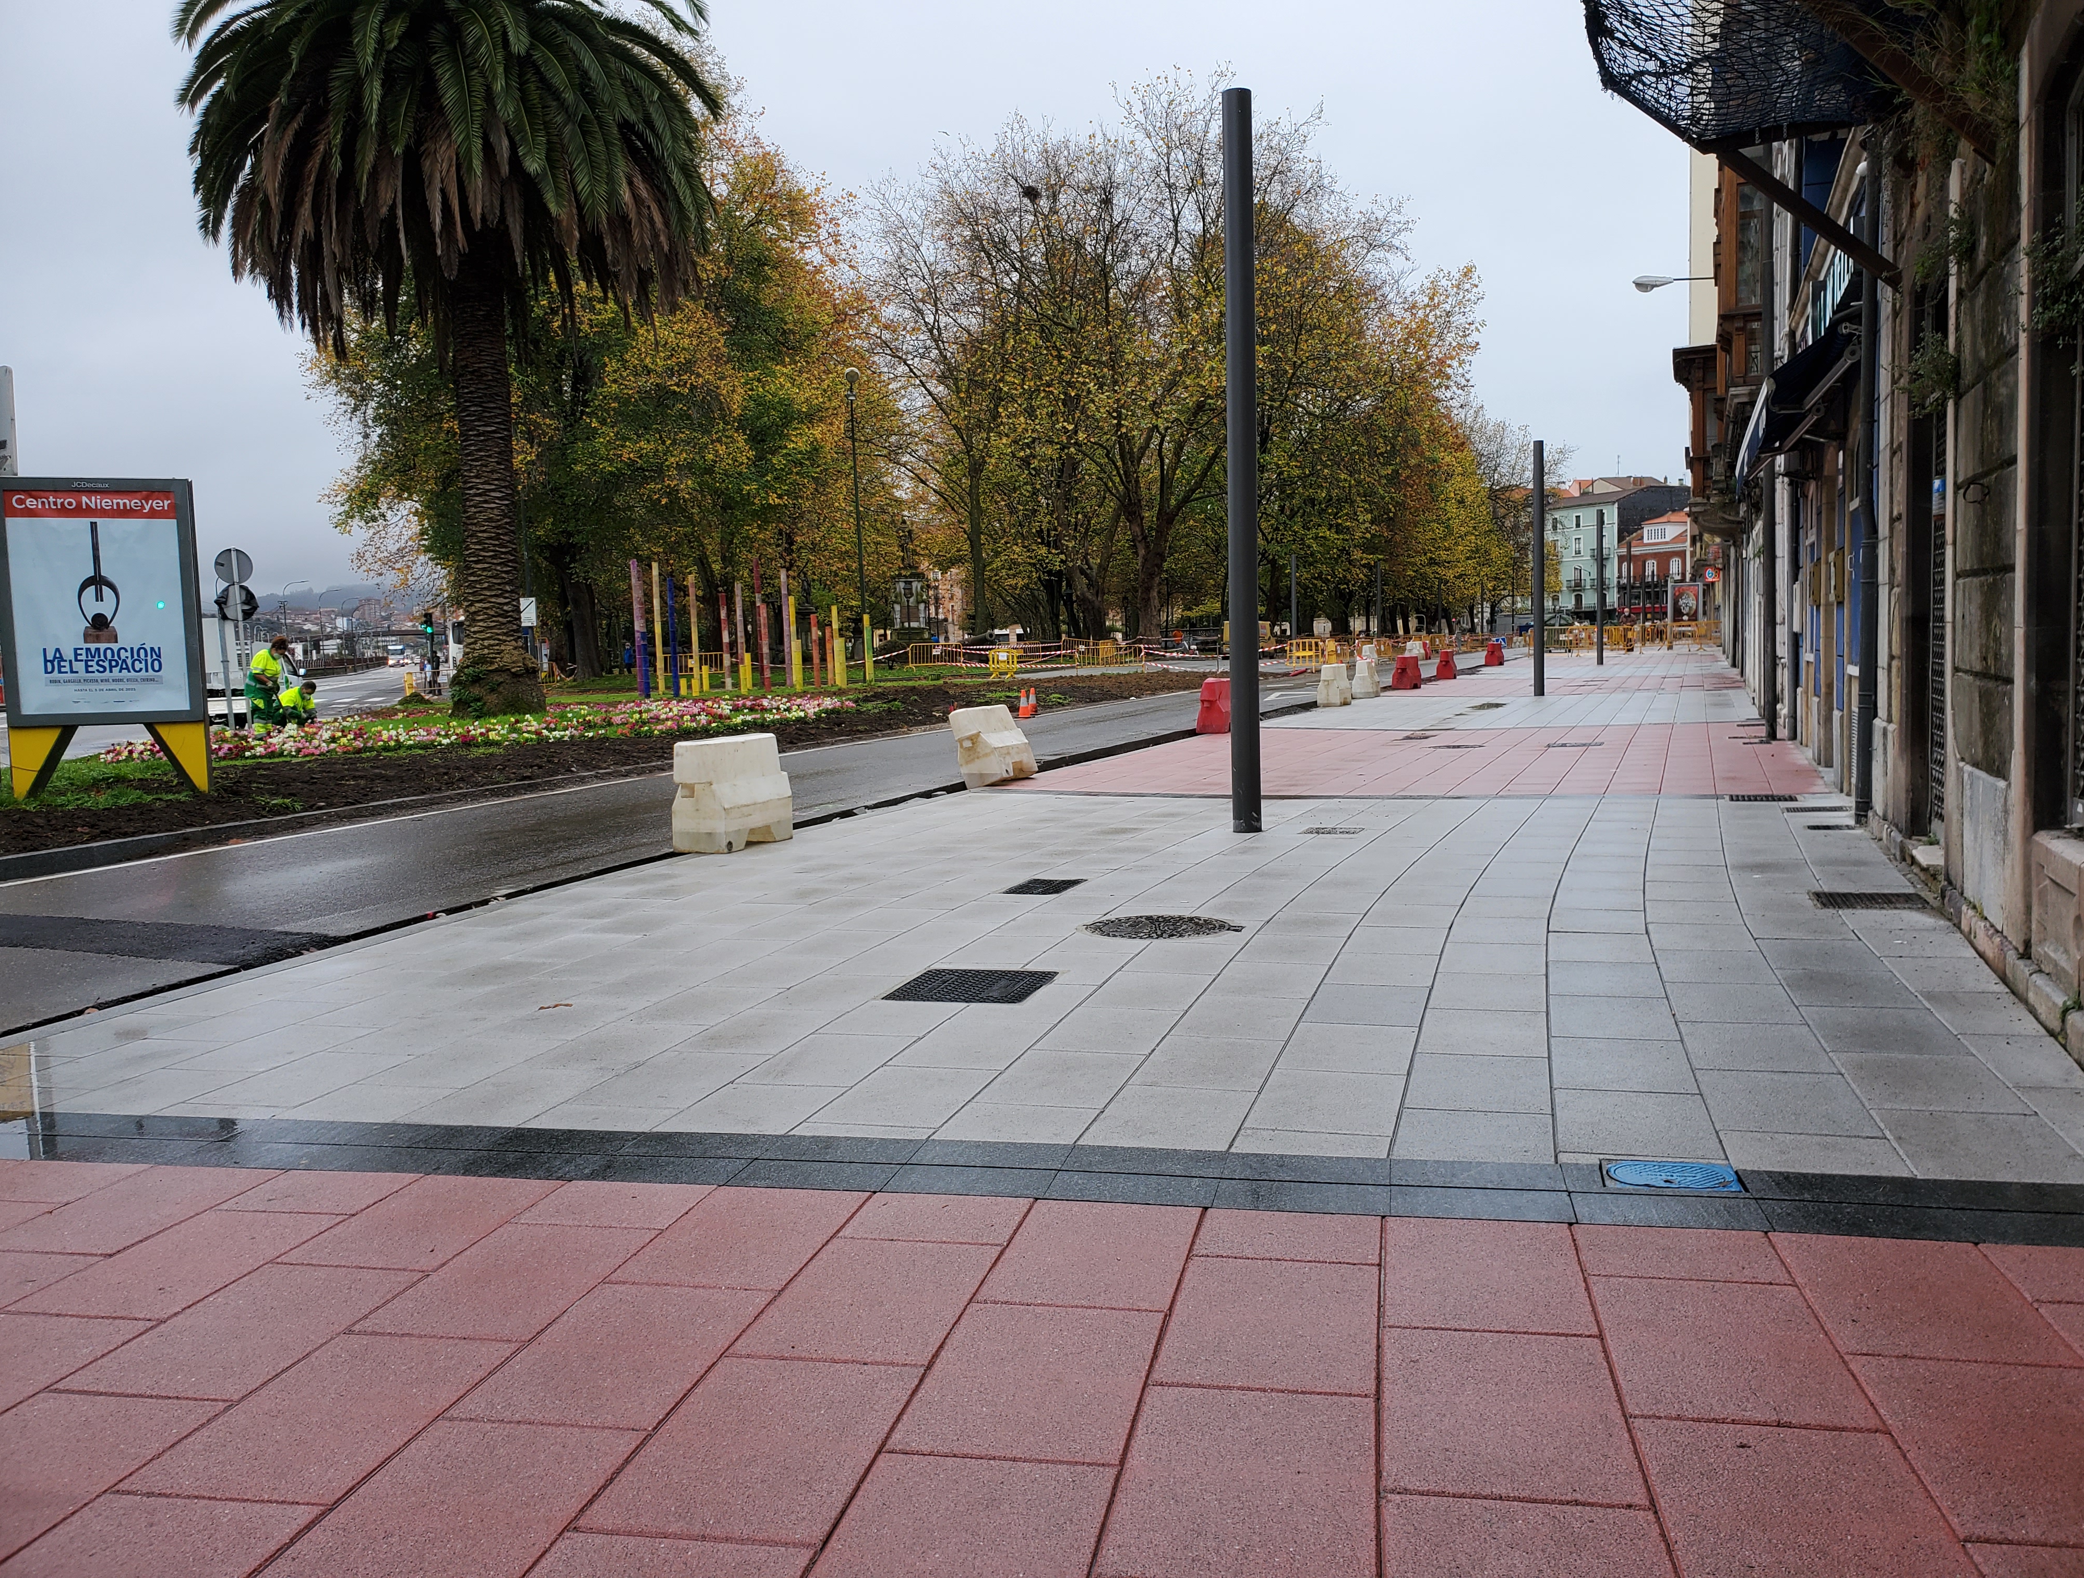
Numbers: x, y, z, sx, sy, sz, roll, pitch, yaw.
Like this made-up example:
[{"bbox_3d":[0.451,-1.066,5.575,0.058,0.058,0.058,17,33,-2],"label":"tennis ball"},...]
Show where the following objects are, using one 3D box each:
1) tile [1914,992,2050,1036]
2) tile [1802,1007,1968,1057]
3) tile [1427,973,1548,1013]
[{"bbox_3d":[3.182,0.776,5.339,0.280,0.040,0.600,0,6,20],"label":"tile"},{"bbox_3d":[2.732,0.808,5.143,0.400,0.050,0.600,-1,5,17],"label":"tile"},{"bbox_3d":[1.661,0.773,5.858,0.400,0.040,0.600,0,6,17],"label":"tile"}]

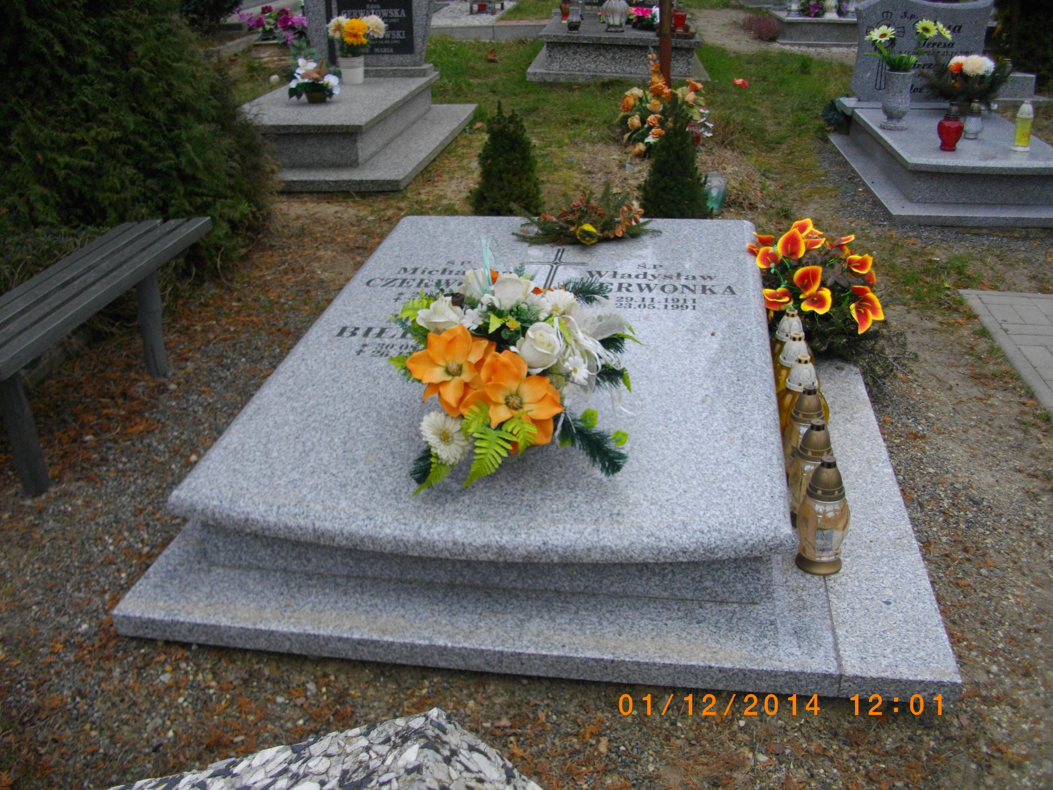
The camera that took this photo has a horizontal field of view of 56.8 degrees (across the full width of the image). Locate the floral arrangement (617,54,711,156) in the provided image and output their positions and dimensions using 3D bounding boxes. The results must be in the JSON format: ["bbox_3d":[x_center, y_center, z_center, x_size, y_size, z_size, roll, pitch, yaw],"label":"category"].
[{"bbox_3d":[0.789,-1.673,5.593,0.539,0.553,0.364,2,28,9],"label":"floral arrangement"}]

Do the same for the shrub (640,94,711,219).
[{"bbox_3d":[0.664,-0.999,4.272,0.322,0.616,0.322,2,28,9],"label":"shrub"}]

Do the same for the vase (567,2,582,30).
[{"bbox_3d":[0.379,-3.028,7.799,0.123,0.210,0.123,2,28,9],"label":"vase"}]

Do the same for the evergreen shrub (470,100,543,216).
[{"bbox_3d":[-0.103,-1.018,4.396,0.333,0.591,0.333,2,28,9],"label":"evergreen shrub"}]

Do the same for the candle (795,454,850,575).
[{"bbox_3d":[0.654,0.256,2.137,0.113,0.288,0.113,2,28,9],"label":"candle"}]

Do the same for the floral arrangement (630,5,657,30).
[{"bbox_3d":[0.958,-3.040,7.819,0.252,0.168,0.196,2,28,9],"label":"floral arrangement"}]

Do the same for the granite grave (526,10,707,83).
[{"bbox_3d":[0.810,-2.971,8.237,1.456,0.350,1.680,1,28,6],"label":"granite grave"}]

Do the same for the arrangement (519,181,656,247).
[{"bbox_3d":[0.217,-0.713,3.684,0.518,0.196,0.329,2,28,9],"label":"arrangement"}]

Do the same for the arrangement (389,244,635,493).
[{"bbox_3d":[-0.025,-0.086,2.342,0.567,0.371,0.567,2,28,9],"label":"arrangement"}]

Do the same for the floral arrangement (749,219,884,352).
[{"bbox_3d":[0.940,-0.354,3.155,0.434,0.385,0.378,2,28,9],"label":"floral arrangement"}]

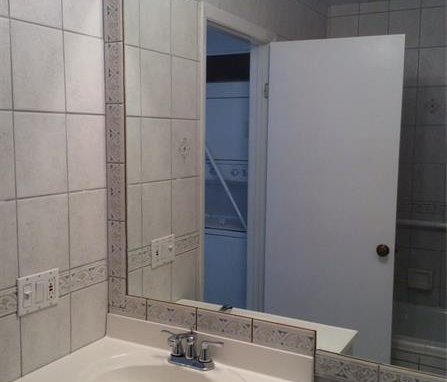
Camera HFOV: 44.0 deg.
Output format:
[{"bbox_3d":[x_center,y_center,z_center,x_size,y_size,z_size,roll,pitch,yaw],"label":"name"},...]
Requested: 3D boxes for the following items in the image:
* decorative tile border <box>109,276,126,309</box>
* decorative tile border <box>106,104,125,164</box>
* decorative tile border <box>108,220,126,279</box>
[{"bbox_3d":[-0.371,0.360,1.964,0.074,0.109,0.010,4,8,29],"label":"decorative tile border"},{"bbox_3d":[-0.368,-0.198,1.899,0.074,0.201,0.010,4,8,29],"label":"decorative tile border"},{"bbox_3d":[-0.370,0.205,1.946,0.074,0.201,0.010,4,8,29],"label":"decorative tile border"}]

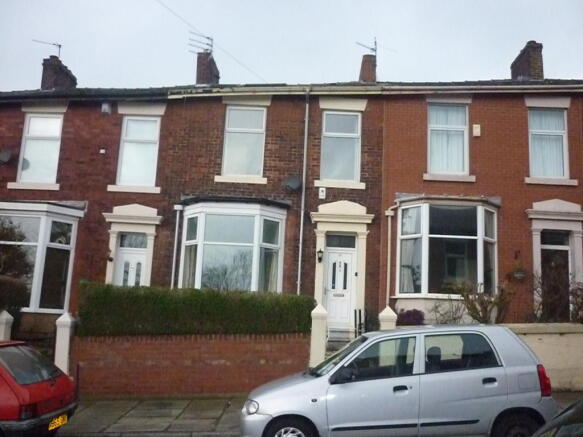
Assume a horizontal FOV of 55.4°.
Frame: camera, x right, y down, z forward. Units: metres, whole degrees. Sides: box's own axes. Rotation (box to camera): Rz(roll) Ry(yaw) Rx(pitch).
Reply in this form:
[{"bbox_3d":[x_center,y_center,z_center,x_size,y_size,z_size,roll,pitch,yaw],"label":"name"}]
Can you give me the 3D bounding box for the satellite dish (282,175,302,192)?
[{"bbox_3d":[0.033,-0.878,14.055,0.530,0.470,0.300,-4,-12,35],"label":"satellite dish"}]

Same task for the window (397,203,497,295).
[{"bbox_3d":[3.827,0.778,13.463,2.450,2.179,0.630,3,-10,2],"label":"window"}]

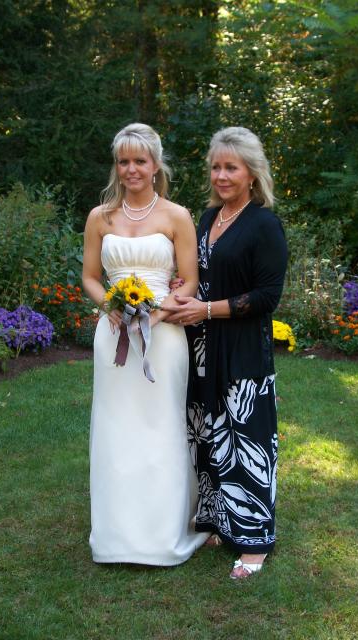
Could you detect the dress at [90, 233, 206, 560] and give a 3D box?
[{"bbox_3d":[-0.115,0.284,4.016,0.470,1.270,0.500,2,9,12],"label":"dress"}]

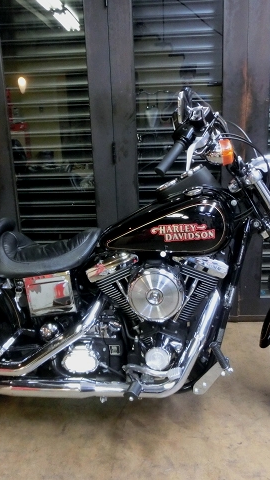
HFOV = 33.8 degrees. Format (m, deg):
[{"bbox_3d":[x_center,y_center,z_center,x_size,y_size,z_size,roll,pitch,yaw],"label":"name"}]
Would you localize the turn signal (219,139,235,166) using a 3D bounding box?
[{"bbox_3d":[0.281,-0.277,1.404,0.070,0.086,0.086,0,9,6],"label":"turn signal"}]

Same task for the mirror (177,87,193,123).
[{"bbox_3d":[0.148,-0.396,1.307,0.035,0.107,0.140,2,11,15],"label":"mirror"}]

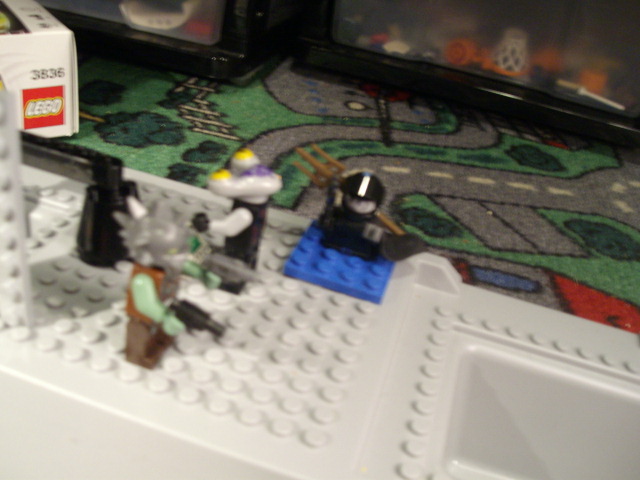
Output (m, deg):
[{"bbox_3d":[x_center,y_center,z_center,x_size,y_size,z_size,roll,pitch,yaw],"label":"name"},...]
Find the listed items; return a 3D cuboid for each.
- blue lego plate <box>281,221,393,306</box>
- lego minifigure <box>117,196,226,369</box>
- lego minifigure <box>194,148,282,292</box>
[{"bbox_3d":[0.008,0.006,0.220,0.032,0.005,0.032,16,31,8],"label":"blue lego plate"},{"bbox_3d":[-0.033,0.010,0.160,0.032,0.045,0.025,16,31,8],"label":"lego minifigure"},{"bbox_3d":[-0.023,-0.005,0.195,0.022,0.040,0.024,16,31,8],"label":"lego minifigure"}]

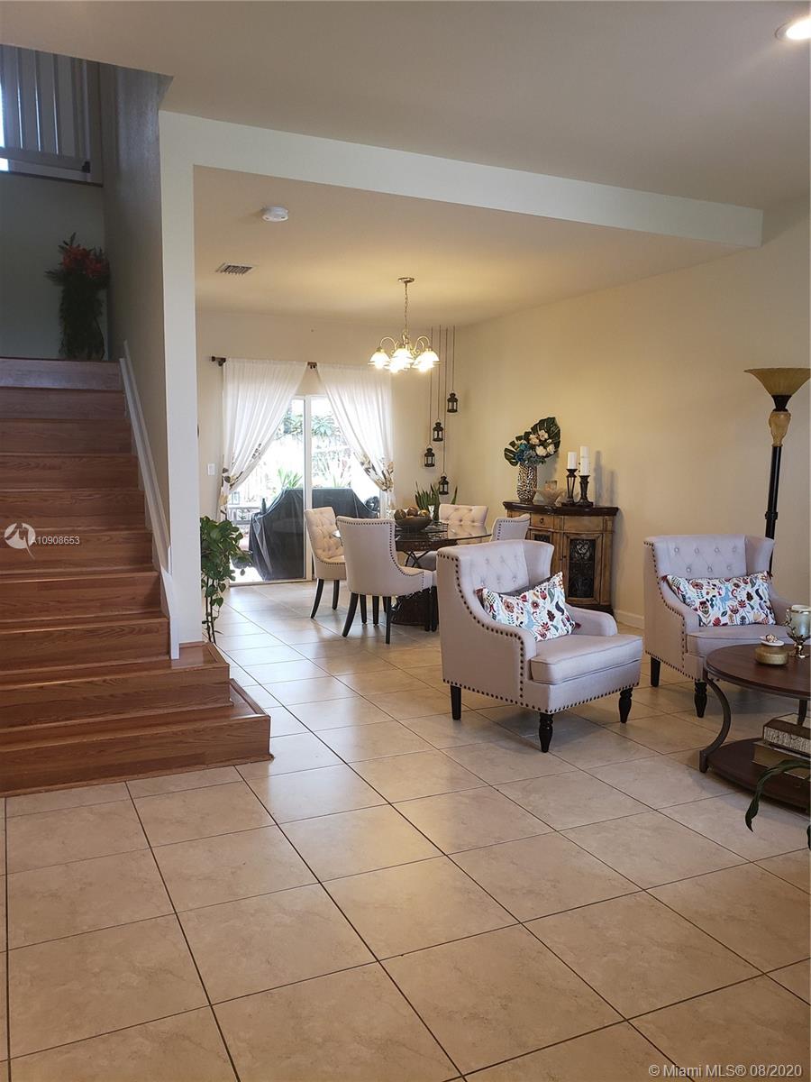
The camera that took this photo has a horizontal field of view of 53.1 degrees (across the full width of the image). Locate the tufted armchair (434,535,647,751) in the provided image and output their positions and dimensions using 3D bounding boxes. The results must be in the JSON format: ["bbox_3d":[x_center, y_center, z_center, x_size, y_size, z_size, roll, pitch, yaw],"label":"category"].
[{"bbox_3d":[0.698,0.490,4.241,0.750,0.905,0.775,-4,8,-41],"label":"tufted armchair"}]

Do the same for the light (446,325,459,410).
[{"bbox_3d":[0.535,-1.946,9.271,0.120,0.971,0.120,-2,6,-25],"label":"light"}]

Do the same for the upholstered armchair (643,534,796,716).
[{"bbox_3d":[1.890,0.460,4.687,0.750,0.905,0.775,0,6,-8],"label":"upholstered armchair"}]

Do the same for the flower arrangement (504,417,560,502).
[{"bbox_3d":[1.185,-0.758,7.683,0.310,0.803,0.430,-2,6,-26],"label":"flower arrangement"}]

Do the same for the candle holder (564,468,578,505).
[{"bbox_3d":[1.468,-0.479,7.214,0.105,0.336,0.105,-2,6,-25],"label":"candle holder"}]

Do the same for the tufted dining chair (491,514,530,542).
[{"bbox_3d":[0.599,0.258,6.492,0.630,0.930,0.540,4,7,34],"label":"tufted dining chair"}]

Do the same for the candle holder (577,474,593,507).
[{"bbox_3d":[1.563,-0.434,7.014,0.115,0.254,0.115,-2,6,-26],"label":"candle holder"}]

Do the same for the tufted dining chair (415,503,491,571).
[{"bbox_3d":[0.396,0.153,7.520,0.540,0.930,0.630,4,7,30],"label":"tufted dining chair"}]

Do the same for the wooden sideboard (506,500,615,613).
[{"bbox_3d":[1.298,0.151,7.461,0.430,0.965,1.440,-2,6,-25],"label":"wooden sideboard"}]

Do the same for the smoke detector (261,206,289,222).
[{"bbox_3d":[-0.782,-1.958,4.878,0.150,0.050,0.150,-2,6,-26],"label":"smoke detector"}]

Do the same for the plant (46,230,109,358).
[{"bbox_3d":[-2.274,-1.661,5.664,0.430,0.930,0.400,-2,6,-25],"label":"plant"}]

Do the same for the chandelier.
[{"bbox_3d":[0.007,-1.806,6.763,0.580,0.712,0.580,1,6,0],"label":"chandelier"}]

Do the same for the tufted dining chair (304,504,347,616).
[{"bbox_3d":[-0.485,0.186,6.987,0.600,0.925,0.520,3,6,21],"label":"tufted dining chair"}]

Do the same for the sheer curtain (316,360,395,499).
[{"bbox_3d":[-0.538,-0.904,9.033,0.917,2.016,0.130,-2,6,-25],"label":"sheer curtain"}]

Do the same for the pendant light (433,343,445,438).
[{"bbox_3d":[0.379,-1.719,9.133,0.115,1.169,0.115,-2,6,-26],"label":"pendant light"}]

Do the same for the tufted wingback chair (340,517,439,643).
[{"bbox_3d":[-0.167,0.270,6.333,0.540,0.925,0.630,4,7,34],"label":"tufted wingback chair"}]

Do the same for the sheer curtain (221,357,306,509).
[{"bbox_3d":[-1.480,-0.875,8.586,0.924,2.033,0.130,-2,6,-25],"label":"sheer curtain"}]

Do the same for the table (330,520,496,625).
[{"bbox_3d":[0.039,0.293,6.952,1.340,0.760,1.340,0,6,0],"label":"table"}]

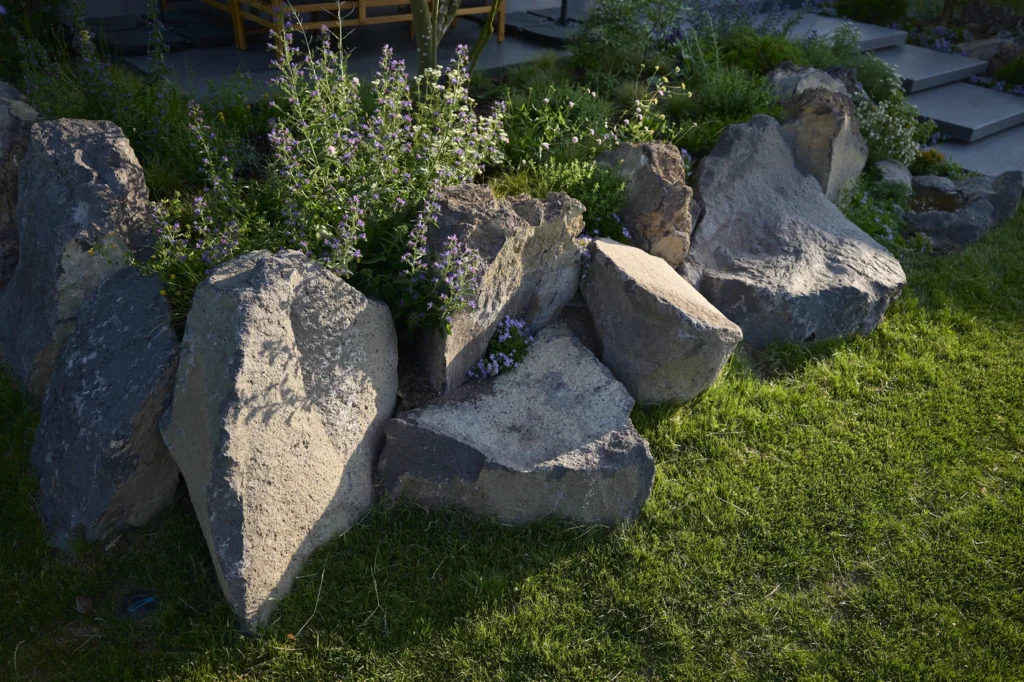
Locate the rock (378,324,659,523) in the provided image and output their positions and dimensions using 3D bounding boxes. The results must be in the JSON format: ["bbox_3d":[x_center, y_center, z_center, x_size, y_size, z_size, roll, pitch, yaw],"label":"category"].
[{"bbox_3d":[0.026,0.211,2.542,0.800,0.310,0.700,1,33,0],"label":"rock"}]

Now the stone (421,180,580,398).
[{"bbox_3d":[-0.013,-0.197,2.649,0.580,0.560,0.400,-22,39,-33],"label":"stone"}]

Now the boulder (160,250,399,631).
[{"bbox_3d":[-0.552,0.178,1.905,0.530,0.730,0.620,2,32,0],"label":"boulder"}]

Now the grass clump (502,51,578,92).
[{"bbox_3d":[0.191,-1.872,5.539,0.480,0.240,0.420,3,32,1],"label":"grass clump"}]

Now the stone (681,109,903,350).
[{"bbox_3d":[1.130,-0.516,3.381,0.900,0.670,0.920,1,33,0],"label":"stone"}]

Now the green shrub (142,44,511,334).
[{"bbox_3d":[-0.505,-0.445,2.414,1.000,0.860,0.800,2,32,0],"label":"green shrub"}]

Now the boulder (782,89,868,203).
[{"bbox_3d":[1.599,-0.979,4.018,0.430,0.530,0.400,12,34,17],"label":"boulder"}]

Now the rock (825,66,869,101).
[{"bbox_3d":[1.776,-1.269,4.171,0.280,0.260,0.260,2,32,0],"label":"rock"}]

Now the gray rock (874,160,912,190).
[{"bbox_3d":[2.098,-0.916,4.372,0.220,0.160,0.210,14,35,20],"label":"gray rock"}]

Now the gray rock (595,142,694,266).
[{"bbox_3d":[0.518,-0.491,2.997,0.360,0.460,0.360,-9,33,-17],"label":"gray rock"}]

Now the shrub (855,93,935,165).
[{"bbox_3d":[2.214,-1.227,4.528,0.470,0.400,0.400,14,35,20],"label":"shrub"}]

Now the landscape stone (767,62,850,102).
[{"bbox_3d":[1.657,-1.342,4.402,0.500,0.360,0.420,11,34,15],"label":"landscape stone"}]

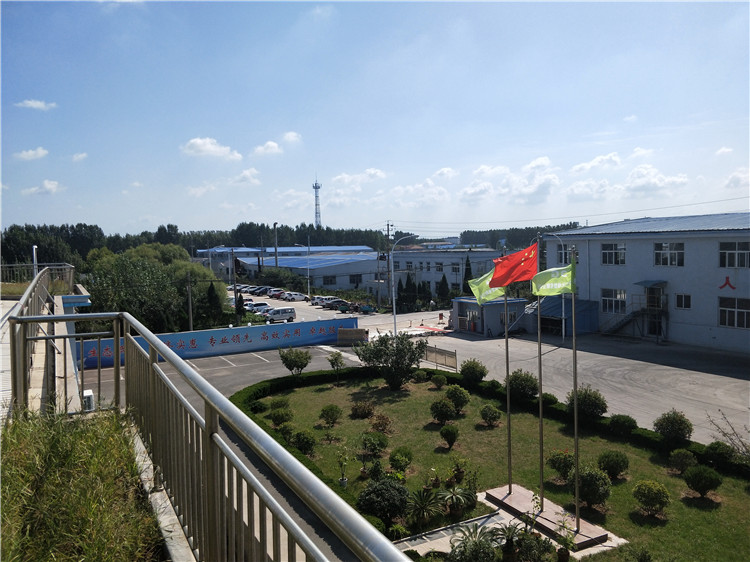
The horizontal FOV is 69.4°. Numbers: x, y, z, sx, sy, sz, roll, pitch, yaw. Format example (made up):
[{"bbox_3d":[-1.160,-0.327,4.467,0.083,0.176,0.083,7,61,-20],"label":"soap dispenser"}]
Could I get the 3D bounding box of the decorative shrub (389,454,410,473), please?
[{"bbox_3d":[1.120,7.480,22.600,0.950,0.920,0.950,-1,4,0],"label":"decorative shrub"}]

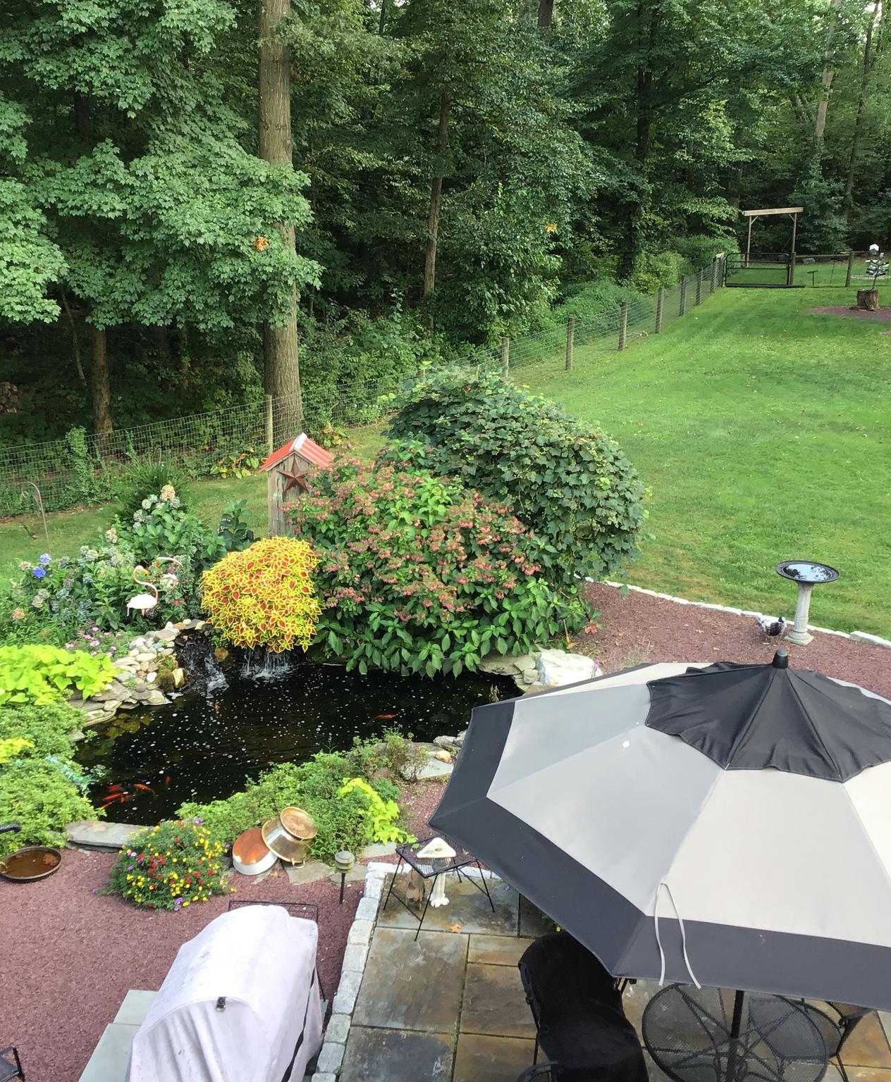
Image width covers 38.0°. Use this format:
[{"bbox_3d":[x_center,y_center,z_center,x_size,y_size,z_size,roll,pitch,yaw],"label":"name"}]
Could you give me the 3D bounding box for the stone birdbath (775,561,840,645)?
[{"bbox_3d":[3.529,0.636,12.670,0.620,0.745,0.620,7,19,16],"label":"stone birdbath"}]

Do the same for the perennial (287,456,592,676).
[{"bbox_3d":[-0.020,0.128,12.720,2.800,1.650,2.200,0,19,0],"label":"perennial"}]

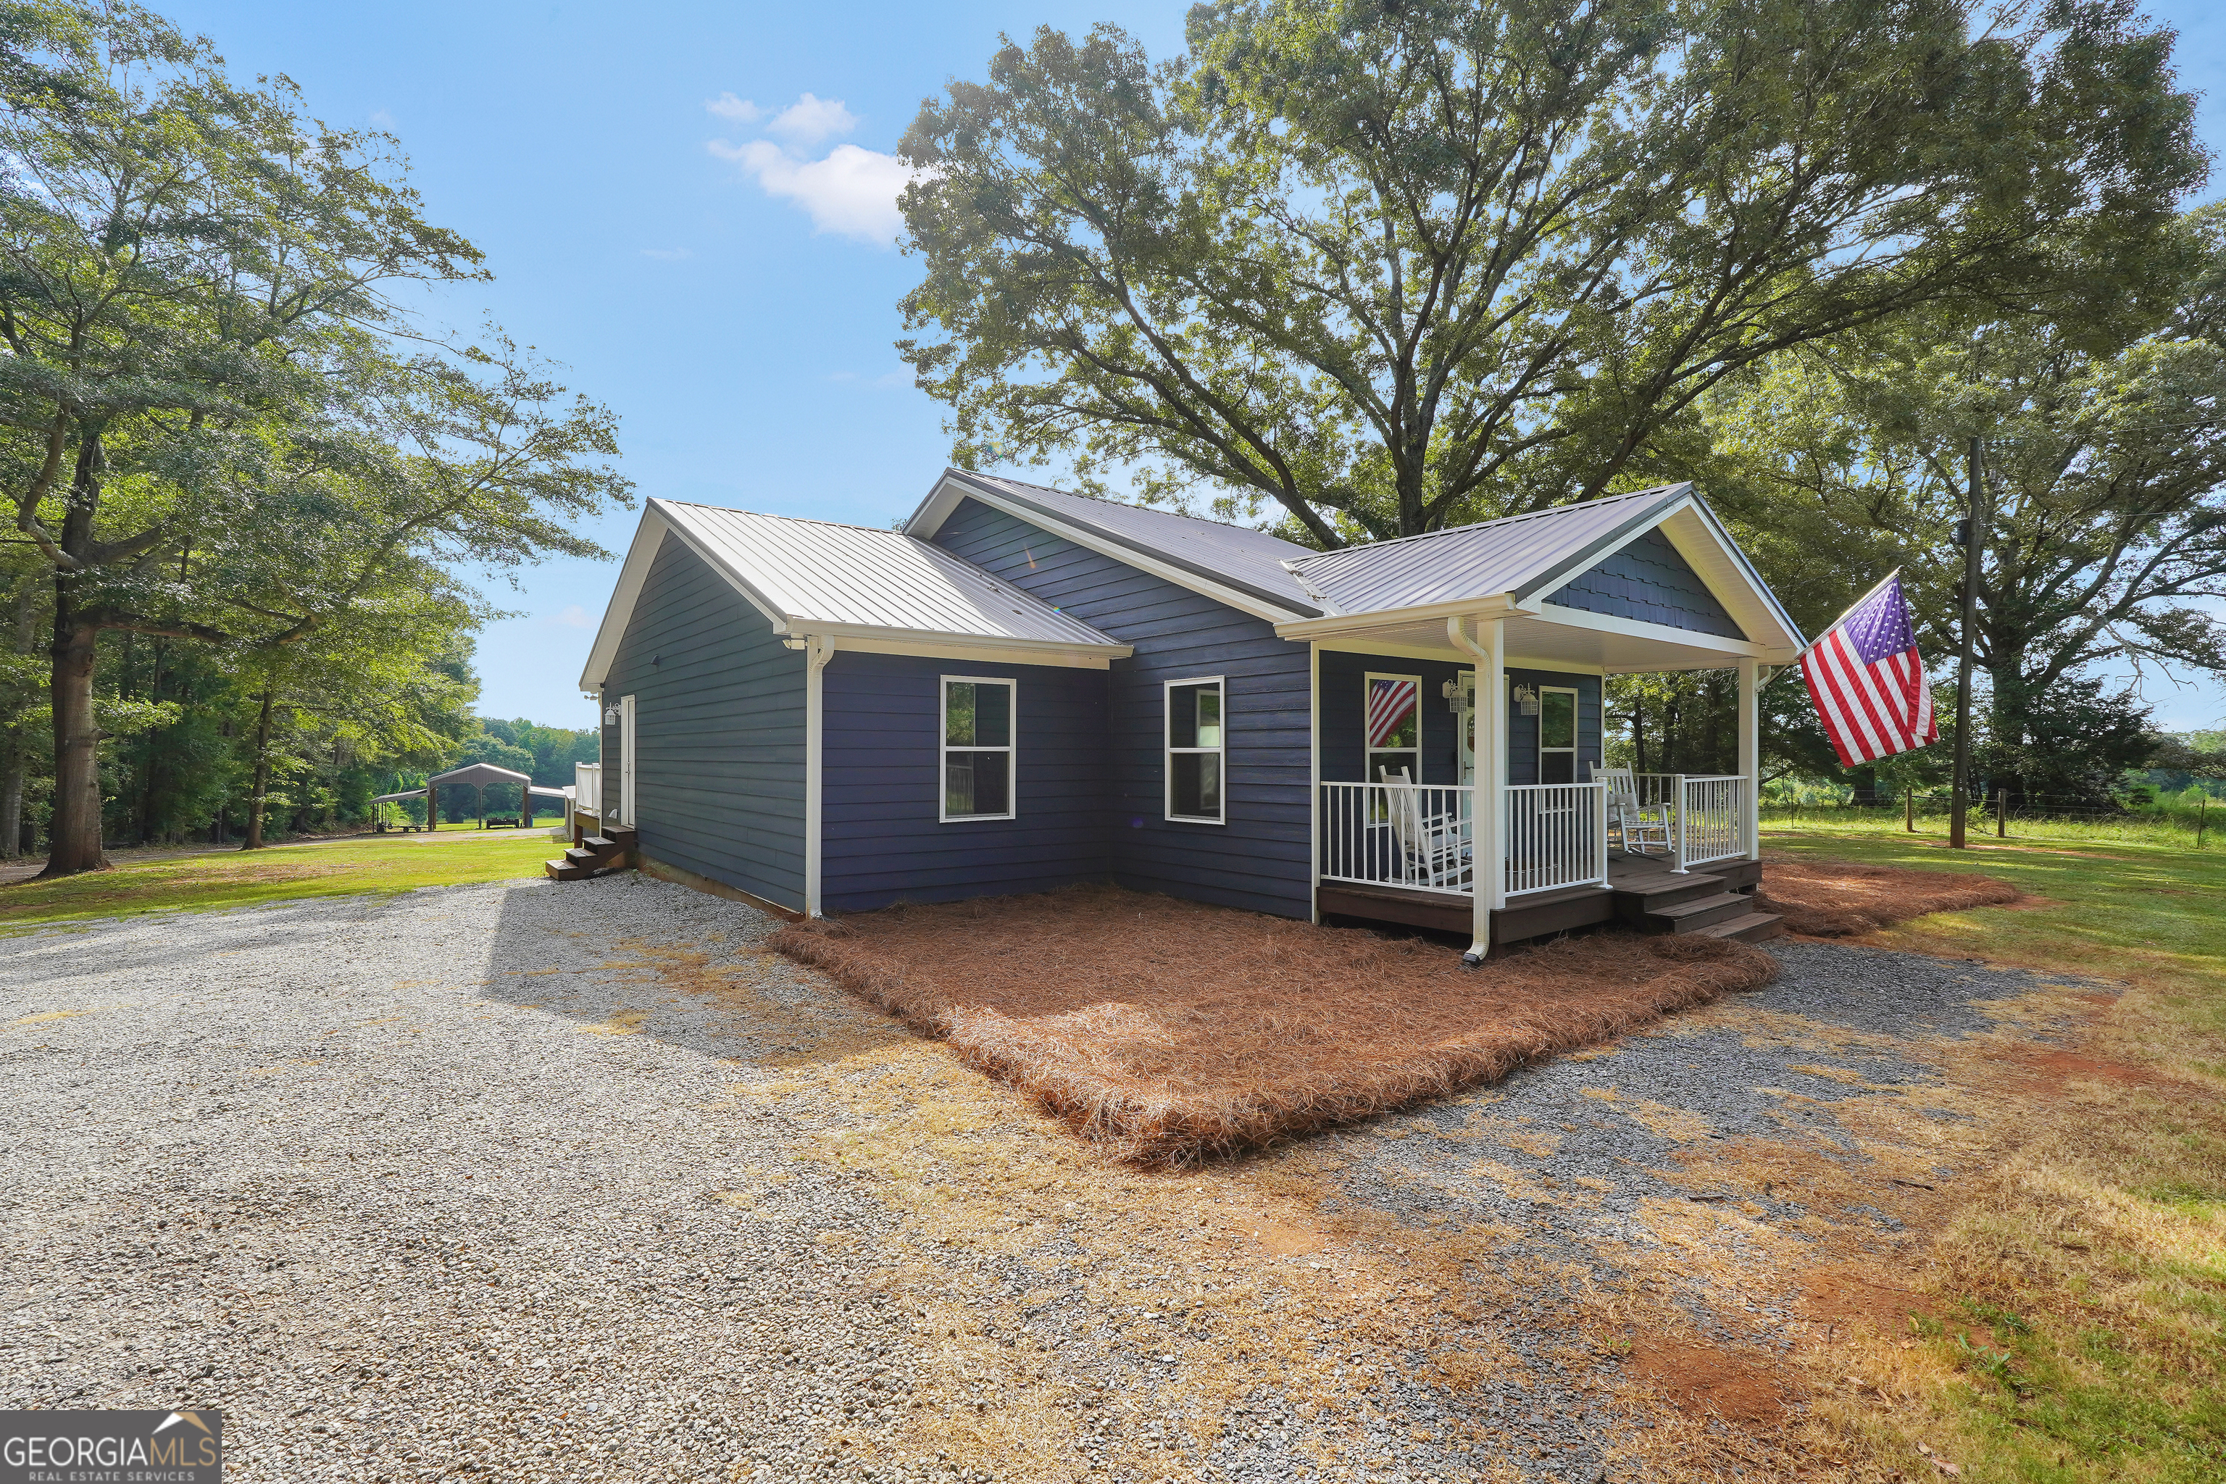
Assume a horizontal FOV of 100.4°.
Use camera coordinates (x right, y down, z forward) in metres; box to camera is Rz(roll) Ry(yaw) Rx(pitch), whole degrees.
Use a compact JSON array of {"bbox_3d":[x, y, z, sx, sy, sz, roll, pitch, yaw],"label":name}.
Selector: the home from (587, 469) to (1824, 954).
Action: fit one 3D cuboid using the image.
[{"bbox_3d":[-0.807,-1.032,13.886,10.170,5.780,16.100,1,-1,-39],"label":"home"}]

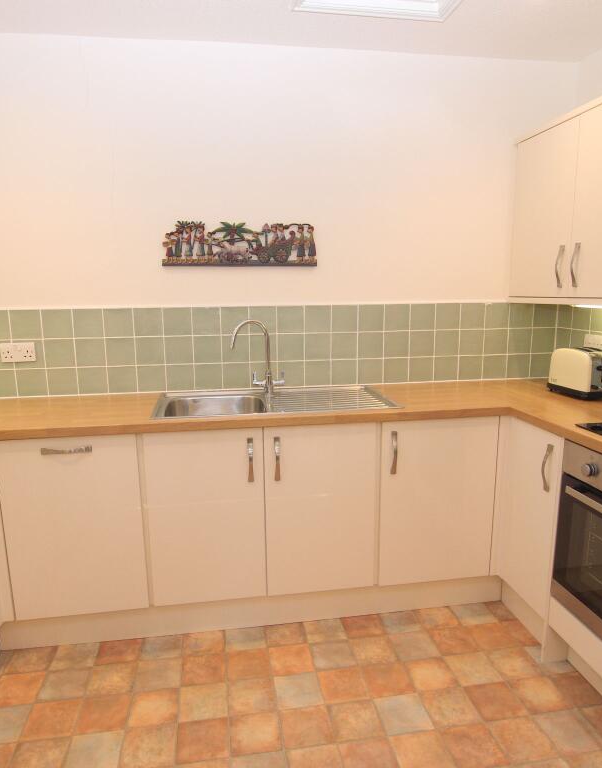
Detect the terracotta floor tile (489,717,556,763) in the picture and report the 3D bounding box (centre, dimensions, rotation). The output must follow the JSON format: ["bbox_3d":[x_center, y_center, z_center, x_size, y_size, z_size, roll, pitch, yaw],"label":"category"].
[{"bbox_3d":[0.684,1.095,1.635,0.155,0.010,0.154,-2,10,-9],"label":"terracotta floor tile"}]

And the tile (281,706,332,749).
[{"bbox_3d":[0.018,1.092,1.695,0.155,0.010,0.154,-2,10,-9],"label":"tile"}]

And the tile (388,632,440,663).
[{"bbox_3d":[0.454,1.046,2.126,0.157,0.010,0.156,-2,10,-9],"label":"tile"}]

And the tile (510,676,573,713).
[{"bbox_3d":[0.829,1.089,1.858,0.157,0.010,0.156,-2,10,-9],"label":"tile"}]

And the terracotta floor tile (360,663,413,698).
[{"bbox_3d":[0.312,1.072,1.929,0.160,0.010,0.160,-2,10,-9],"label":"terracotta floor tile"}]

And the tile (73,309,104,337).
[{"bbox_3d":[-0.981,-0.276,2.459,0.130,0.129,0.010,-2,10,-8],"label":"tile"}]

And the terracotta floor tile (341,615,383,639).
[{"bbox_3d":[0.259,1.018,2.238,0.160,0.010,0.148,-2,10,-9],"label":"terracotta floor tile"}]

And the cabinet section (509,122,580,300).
[{"bbox_3d":[1.252,-0.768,2.447,0.317,0.729,0.460,-2,10,-8],"label":"cabinet section"}]

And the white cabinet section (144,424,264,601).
[{"bbox_3d":[-0.413,0.484,2.397,0.456,0.724,0.586,-2,10,-8],"label":"white cabinet section"}]

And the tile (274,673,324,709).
[{"bbox_3d":[-0.010,1.089,1.888,0.156,0.010,0.159,-2,10,-8],"label":"tile"}]

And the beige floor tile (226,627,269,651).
[{"bbox_3d":[-0.224,1.036,2.162,0.160,0.010,0.148,-2,10,-9],"label":"beige floor tile"}]

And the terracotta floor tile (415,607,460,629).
[{"bbox_3d":[0.573,0.990,2.248,0.155,0.010,0.154,-2,10,-9],"label":"terracotta floor tile"}]

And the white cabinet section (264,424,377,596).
[{"bbox_3d":[0.044,0.467,2.464,0.455,0.724,0.586,-2,10,-8],"label":"white cabinet section"}]

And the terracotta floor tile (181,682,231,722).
[{"bbox_3d":[-0.336,1.096,1.831,0.160,0.010,0.160,-2,10,-9],"label":"terracotta floor tile"}]

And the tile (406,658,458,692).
[{"bbox_3d":[0.475,1.071,1.959,0.157,0.010,0.157,-2,10,-8],"label":"tile"}]

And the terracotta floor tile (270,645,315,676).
[{"bbox_3d":[-0.038,1.056,2.040,0.160,0.010,0.160,-2,10,-9],"label":"terracotta floor tile"}]

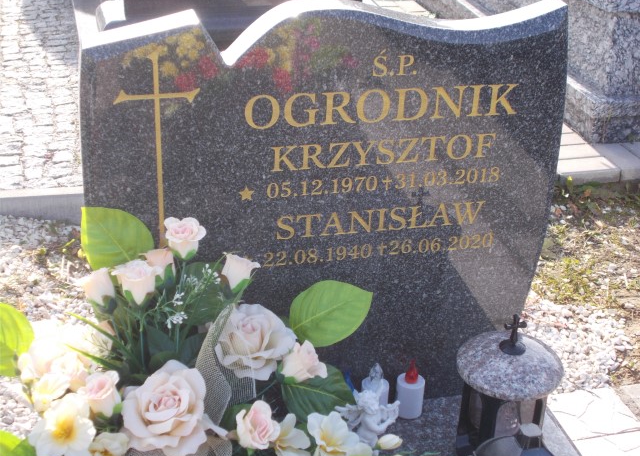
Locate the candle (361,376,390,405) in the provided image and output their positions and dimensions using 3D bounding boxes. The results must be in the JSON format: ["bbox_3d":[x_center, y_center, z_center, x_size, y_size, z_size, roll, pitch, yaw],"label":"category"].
[{"bbox_3d":[0.097,0.302,1.883,0.049,0.068,0.049,-4,27,-12],"label":"candle"}]

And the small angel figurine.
[{"bbox_3d":[0.083,0.321,1.804,0.075,0.104,0.096,21,32,35],"label":"small angel figurine"}]

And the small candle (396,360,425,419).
[{"bbox_3d":[0.160,0.279,1.886,0.049,0.110,0.049,1,26,-1],"label":"small candle"}]

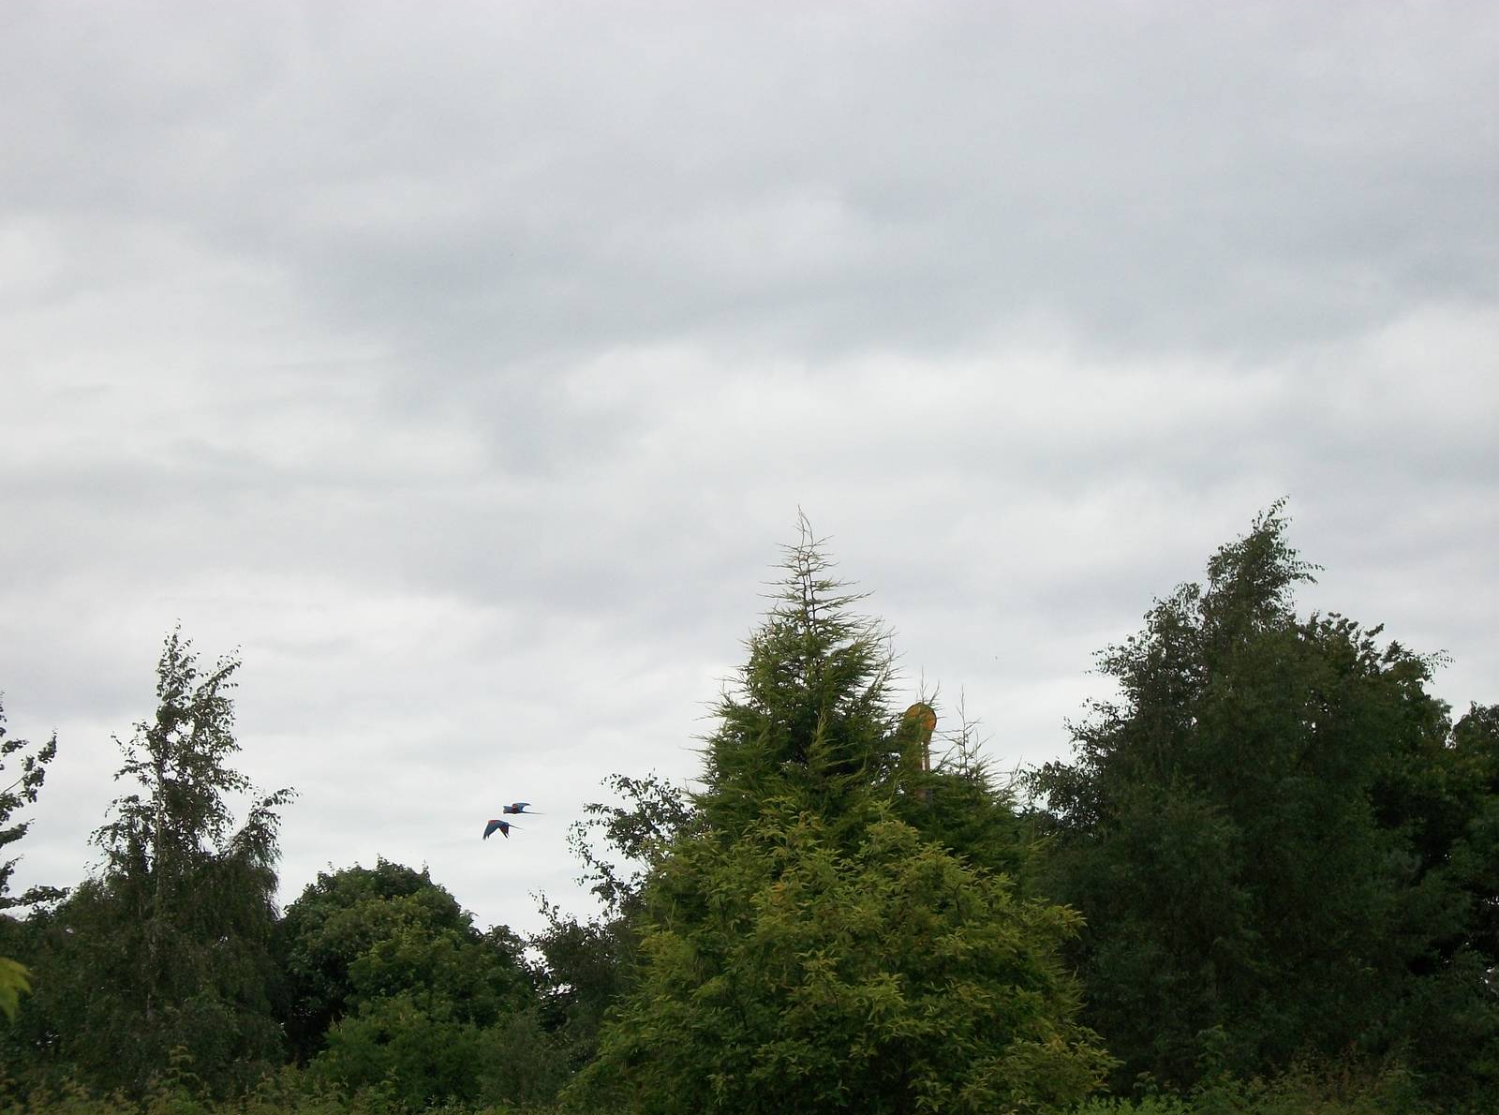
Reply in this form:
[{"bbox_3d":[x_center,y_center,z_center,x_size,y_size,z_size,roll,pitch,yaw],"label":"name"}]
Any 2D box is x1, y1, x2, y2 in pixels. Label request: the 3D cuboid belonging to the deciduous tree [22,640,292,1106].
[{"bbox_3d":[-8.400,4.400,47.000,4.000,6.800,3.900,0,-7,0],"label":"deciduous tree"}]

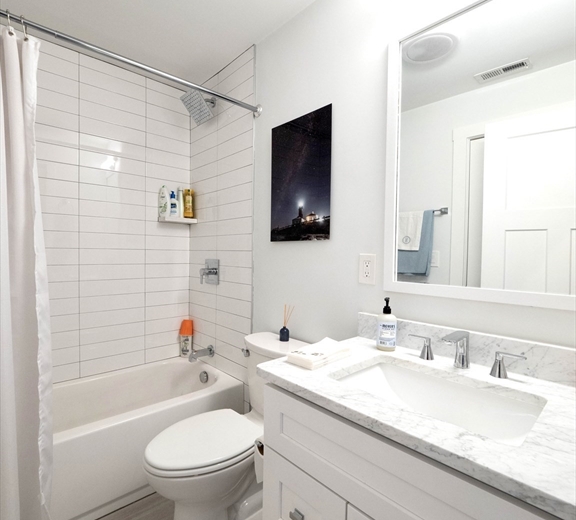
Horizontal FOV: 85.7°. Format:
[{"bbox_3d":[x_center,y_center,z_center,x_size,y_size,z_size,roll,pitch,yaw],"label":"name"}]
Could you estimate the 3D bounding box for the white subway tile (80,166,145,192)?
[{"bbox_3d":[-1.153,-0.534,2.071,0.396,0.101,0.012,-1,2,-43],"label":"white subway tile"}]

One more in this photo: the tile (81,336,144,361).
[{"bbox_3d":[-1.170,0.598,2.103,0.397,0.101,0.010,-1,2,-43],"label":"tile"}]

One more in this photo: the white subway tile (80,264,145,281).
[{"bbox_3d":[-1.174,0.080,2.100,0.398,0.102,0.010,-1,2,-43],"label":"white subway tile"}]

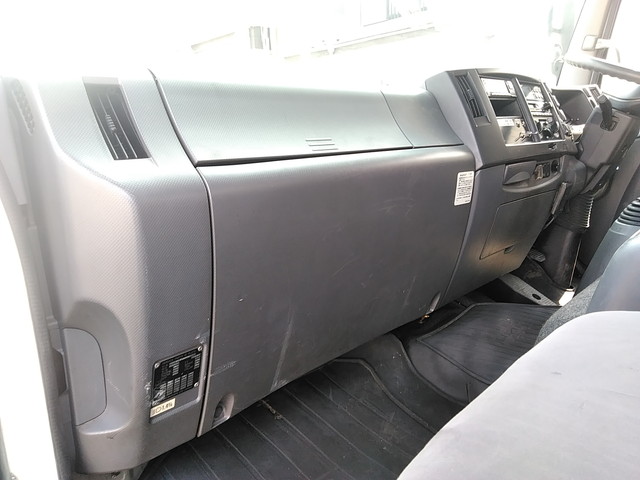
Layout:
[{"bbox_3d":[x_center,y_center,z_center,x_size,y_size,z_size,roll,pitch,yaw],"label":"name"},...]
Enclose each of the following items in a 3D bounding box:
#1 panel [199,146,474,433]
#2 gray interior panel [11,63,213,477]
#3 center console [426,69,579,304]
[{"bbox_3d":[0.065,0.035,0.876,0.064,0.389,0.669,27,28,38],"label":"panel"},{"bbox_3d":[-0.252,0.043,0.621,0.191,0.480,0.152,27,28,38],"label":"gray interior panel"},{"bbox_3d":[0.444,-0.162,1.306,0.196,0.526,0.573,27,28,38],"label":"center console"}]

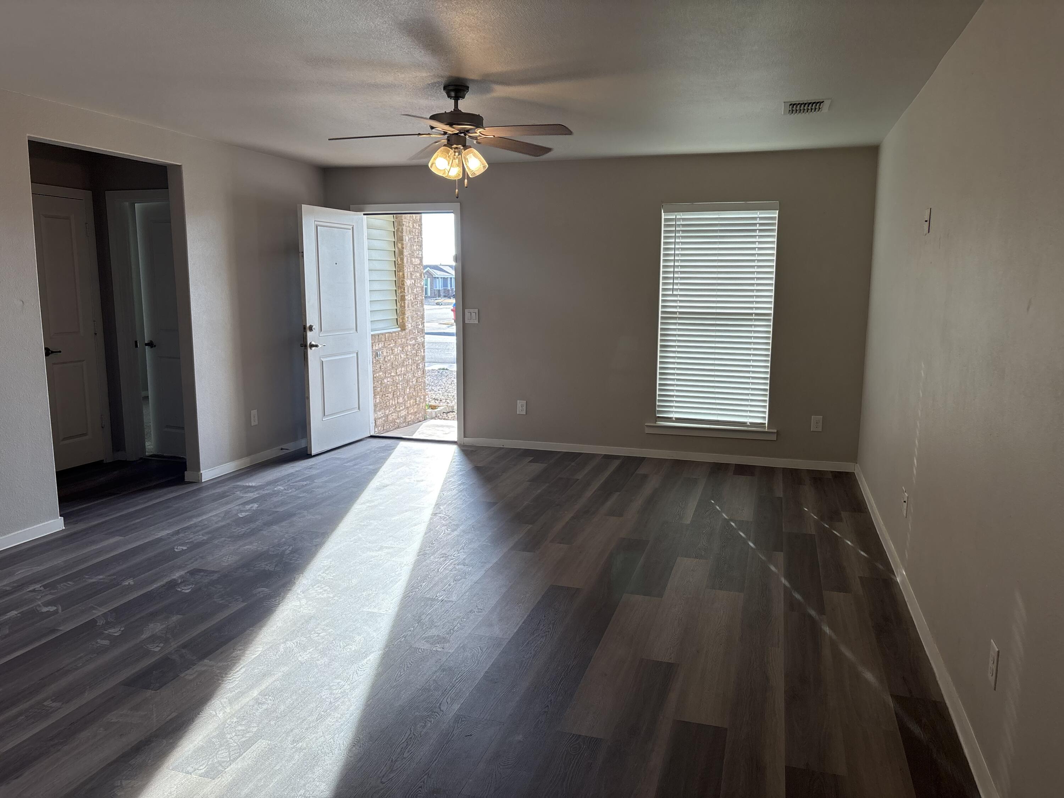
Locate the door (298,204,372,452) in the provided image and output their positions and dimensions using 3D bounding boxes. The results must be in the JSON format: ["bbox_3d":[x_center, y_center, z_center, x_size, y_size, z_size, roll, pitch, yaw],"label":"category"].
[{"bbox_3d":[-1.690,-0.598,6.924,0.050,2.030,0.914,3,9,19],"label":"door"}]

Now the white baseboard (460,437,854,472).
[{"bbox_3d":[0.955,0.460,6.721,3.312,0.068,0.025,3,9,17],"label":"white baseboard"}]

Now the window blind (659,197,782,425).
[{"bbox_3d":[1.470,-0.656,6.409,0.890,1.790,0.065,3,9,17],"label":"window blind"}]

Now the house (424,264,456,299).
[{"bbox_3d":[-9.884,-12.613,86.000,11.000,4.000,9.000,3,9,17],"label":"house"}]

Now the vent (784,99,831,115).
[{"bbox_3d":[1.560,-1.652,4.545,0.250,0.020,0.360,3,9,17],"label":"vent"}]

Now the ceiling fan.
[{"bbox_3d":[-0.376,-1.321,4.069,1.300,0.550,1.300,3,9,17],"label":"ceiling fan"}]

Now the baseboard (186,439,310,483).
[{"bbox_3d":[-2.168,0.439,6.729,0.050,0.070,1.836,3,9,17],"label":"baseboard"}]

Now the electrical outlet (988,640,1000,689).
[{"bbox_3d":[1.318,0.761,2.282,0.012,0.122,0.076,3,9,17],"label":"electrical outlet"}]

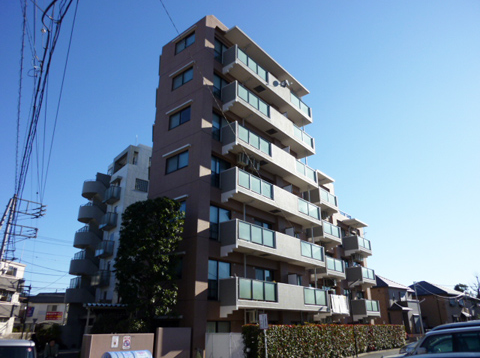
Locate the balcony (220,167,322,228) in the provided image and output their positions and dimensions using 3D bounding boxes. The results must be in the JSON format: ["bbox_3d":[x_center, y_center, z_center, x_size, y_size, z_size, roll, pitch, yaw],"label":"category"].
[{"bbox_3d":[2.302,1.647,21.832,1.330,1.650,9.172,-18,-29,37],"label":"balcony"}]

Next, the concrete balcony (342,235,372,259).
[{"bbox_3d":[11.641,6.799,34.220,1.400,1.667,3.285,-18,-29,37],"label":"concrete balcony"}]

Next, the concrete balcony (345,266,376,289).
[{"bbox_3d":[11.662,9.463,33.216,1.393,1.650,3.215,-18,-29,37],"label":"concrete balcony"}]

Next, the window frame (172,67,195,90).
[{"bbox_3d":[-3.488,-6.159,21.443,1.841,0.953,0.120,-18,-29,37],"label":"window frame"}]

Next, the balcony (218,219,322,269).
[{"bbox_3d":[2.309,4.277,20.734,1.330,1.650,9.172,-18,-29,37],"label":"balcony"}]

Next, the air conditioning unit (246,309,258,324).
[{"bbox_3d":[0.834,7.016,17.712,0.320,0.600,0.780,-18,-29,37],"label":"air conditioning unit"}]

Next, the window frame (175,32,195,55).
[{"bbox_3d":[-3.537,-8.800,22.462,1.835,0.948,0.120,-18,-29,37],"label":"window frame"}]

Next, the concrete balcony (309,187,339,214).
[{"bbox_3d":[7.133,2.128,30.414,1.470,1.650,3.187,-18,-29,37],"label":"concrete balcony"}]

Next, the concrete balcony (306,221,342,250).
[{"bbox_3d":[7.140,4.758,29.316,1.470,1.650,3.187,-18,-29,37],"label":"concrete balcony"}]

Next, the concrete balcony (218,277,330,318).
[{"bbox_3d":[2.364,6.906,19.583,1.170,1.697,9.131,-18,-29,37],"label":"concrete balcony"}]

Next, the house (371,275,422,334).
[{"bbox_3d":[18.053,16.003,43.628,6.000,7.201,7.800,-21,-30,40],"label":"house"}]

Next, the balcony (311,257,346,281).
[{"bbox_3d":[7.173,7.383,28.193,1.430,1.667,3.151,-18,-29,37],"label":"balcony"}]

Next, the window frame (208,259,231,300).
[{"bbox_3d":[-1.047,5.009,17.140,0.120,1.875,1.603,-18,-29,37],"label":"window frame"}]

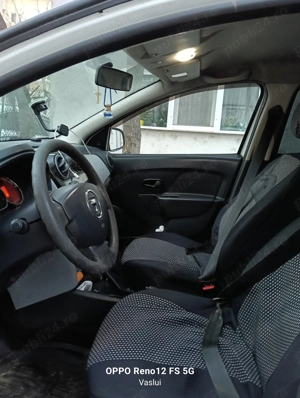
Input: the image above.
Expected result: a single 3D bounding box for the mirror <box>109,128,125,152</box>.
[{"bbox_3d":[-0.238,-0.388,2.060,0.100,0.162,0.200,8,10,24],"label":"mirror"}]

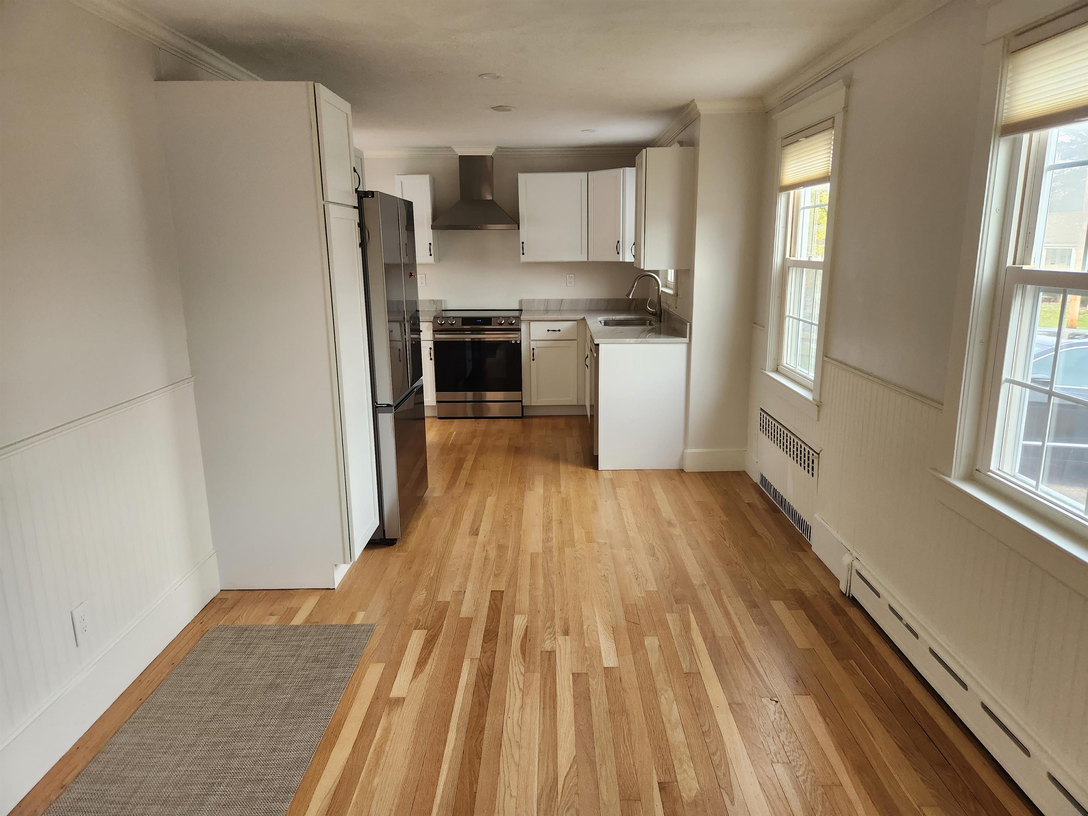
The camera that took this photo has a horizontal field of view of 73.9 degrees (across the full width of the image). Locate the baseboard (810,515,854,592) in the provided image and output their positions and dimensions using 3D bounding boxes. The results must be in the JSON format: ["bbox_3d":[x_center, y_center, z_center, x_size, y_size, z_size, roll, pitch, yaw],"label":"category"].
[{"bbox_3d":[1.382,0.692,3.455,0.020,0.172,0.495,0,13,1],"label":"baseboard"}]

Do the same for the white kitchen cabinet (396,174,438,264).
[{"bbox_3d":[-1.141,-1.702,6.563,0.301,0.765,0.330,0,13,1],"label":"white kitchen cabinet"}]

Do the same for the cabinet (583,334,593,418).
[{"bbox_3d":[0.678,-0.240,5.924,0.623,0.870,0.870,0,13,1],"label":"cabinet"}]

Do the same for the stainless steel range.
[{"bbox_3d":[-0.573,-0.412,6.644,0.758,0.913,0.650,0,13,1],"label":"stainless steel range"}]

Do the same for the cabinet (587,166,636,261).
[{"bbox_3d":[0.685,-1.678,6.382,0.592,0.765,0.654,0,13,1],"label":"cabinet"}]

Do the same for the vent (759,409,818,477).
[{"bbox_3d":[1.377,0.183,4.135,0.026,0.136,1.030,0,13,1],"label":"vent"}]

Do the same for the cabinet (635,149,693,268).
[{"bbox_3d":[0.810,-1.341,4.915,0.330,0.764,0.440,0,13,1],"label":"cabinet"}]

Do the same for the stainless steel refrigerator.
[{"bbox_3d":[-1.119,-0.241,4.021,0.720,1.785,0.822,0,13,1],"label":"stainless steel refrigerator"}]

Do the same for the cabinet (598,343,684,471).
[{"bbox_3d":[0.673,-0.072,5.190,0.615,0.872,0.655,0,13,1],"label":"cabinet"}]

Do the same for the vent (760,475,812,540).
[{"bbox_3d":[1.381,0.543,4.181,0.026,0.088,0.980,0,13,1],"label":"vent"}]

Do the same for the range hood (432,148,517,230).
[{"bbox_3d":[-0.597,-1.908,6.390,0.747,0.658,0.475,0,13,1],"label":"range hood"}]

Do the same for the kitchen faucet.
[{"bbox_3d":[0.810,-0.880,5.761,0.300,0.395,0.080,0,13,1],"label":"kitchen faucet"}]

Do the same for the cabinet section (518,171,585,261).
[{"bbox_3d":[0.087,-1.709,6.528,0.600,0.752,0.330,-1,13,1],"label":"cabinet section"}]

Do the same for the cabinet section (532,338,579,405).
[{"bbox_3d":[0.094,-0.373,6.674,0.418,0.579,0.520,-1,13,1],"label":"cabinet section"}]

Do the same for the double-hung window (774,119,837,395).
[{"bbox_3d":[1.426,-0.797,3.936,0.100,1.360,0.810,0,13,1],"label":"double-hung window"}]

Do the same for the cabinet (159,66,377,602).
[{"bbox_3d":[-1.194,-0.272,3.318,0.649,2.160,0.457,0,13,1],"label":"cabinet"}]

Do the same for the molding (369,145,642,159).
[{"bbox_3d":[-0.370,-2.322,6.538,2.680,0.100,0.085,0,13,1],"label":"molding"}]

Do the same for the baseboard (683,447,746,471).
[{"bbox_3d":[1.164,0.355,4.904,0.412,0.155,0.028,0,13,1],"label":"baseboard"}]

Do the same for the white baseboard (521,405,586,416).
[{"bbox_3d":[0.109,0.014,6.585,0.575,0.116,0.020,0,13,1],"label":"white baseboard"}]

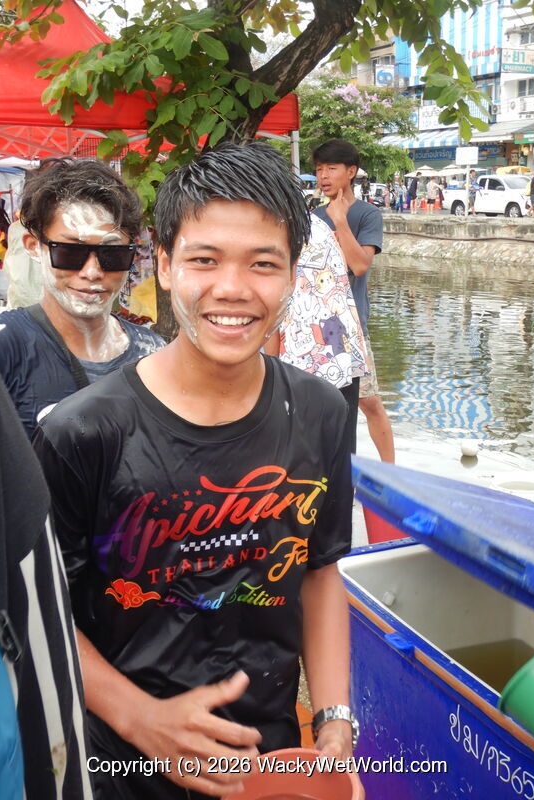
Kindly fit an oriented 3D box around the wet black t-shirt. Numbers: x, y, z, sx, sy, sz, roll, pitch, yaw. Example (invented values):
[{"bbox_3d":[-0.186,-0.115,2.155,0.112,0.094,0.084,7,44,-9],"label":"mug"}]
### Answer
[{"bbox_3d":[-0.090,0.270,1.330,0.440,0.620,0.250,-5,17,-21],"label":"wet black t-shirt"}]

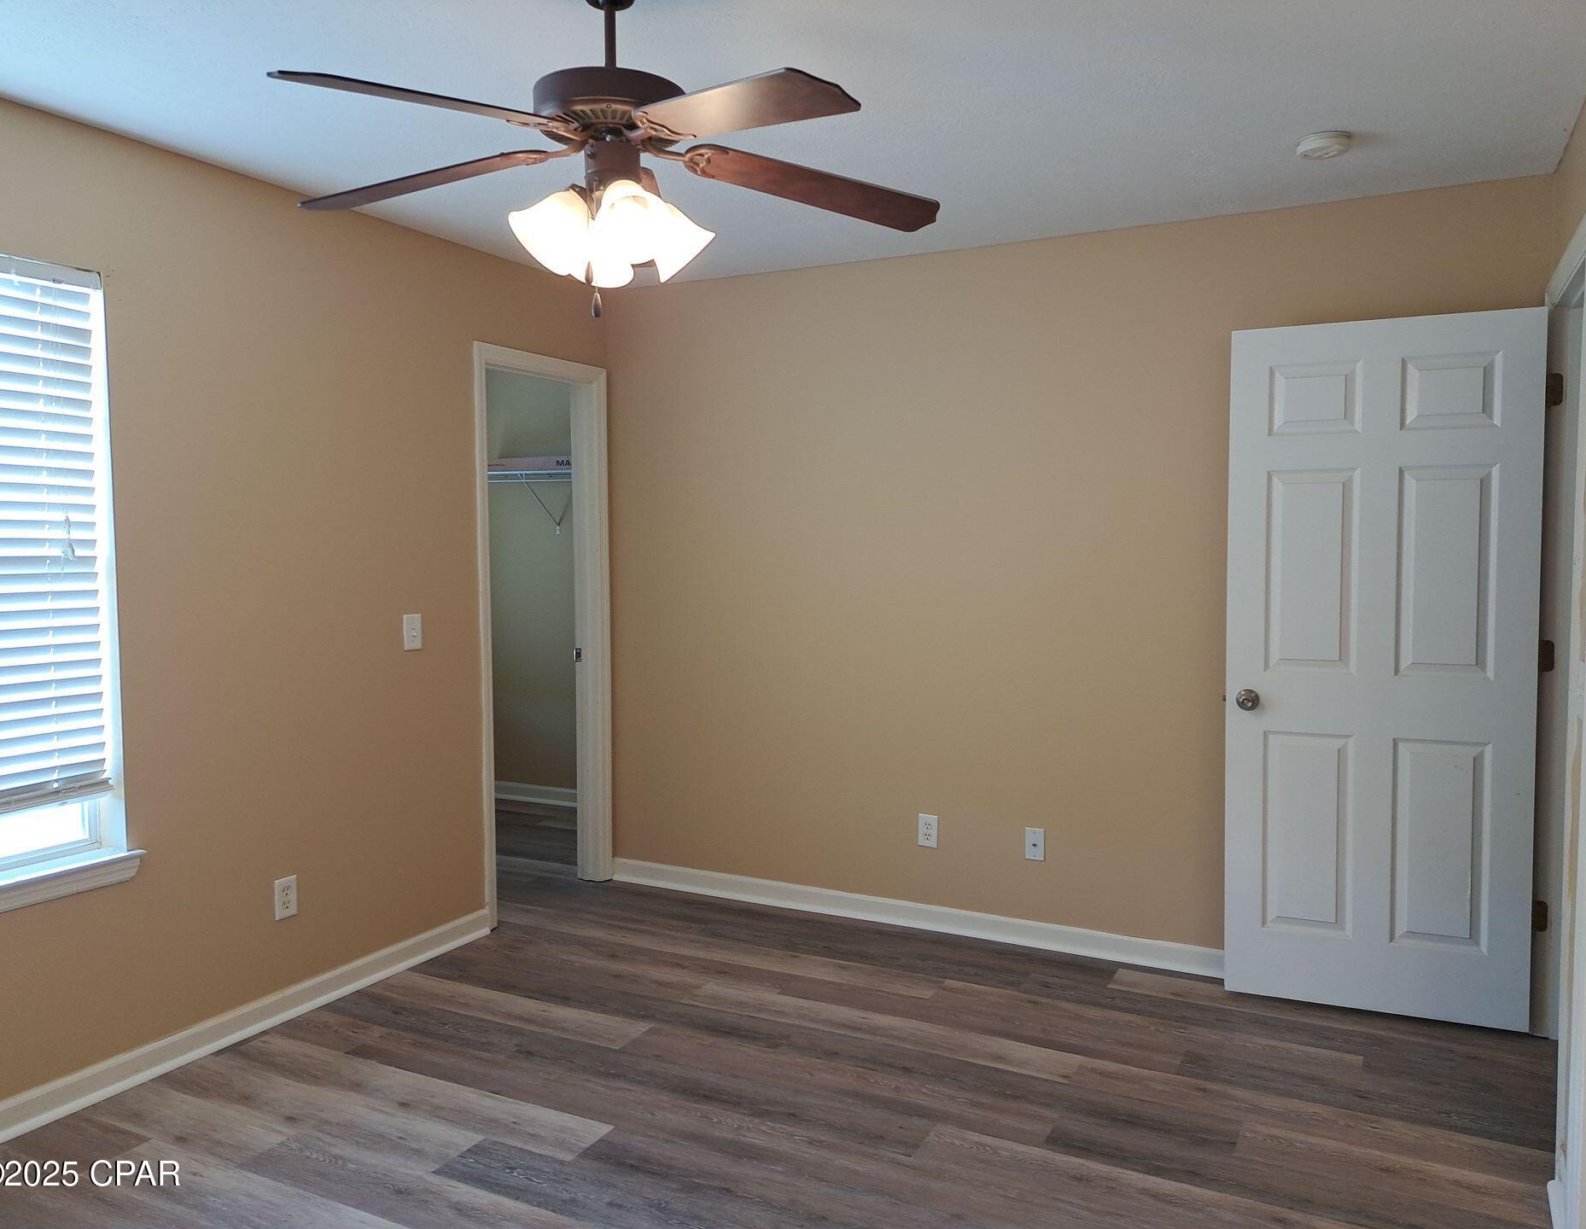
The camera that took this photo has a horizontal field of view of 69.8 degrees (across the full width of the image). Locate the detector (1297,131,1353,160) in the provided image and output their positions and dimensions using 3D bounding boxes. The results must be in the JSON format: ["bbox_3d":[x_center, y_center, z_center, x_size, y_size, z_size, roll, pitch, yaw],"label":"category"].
[{"bbox_3d":[1.362,-1.197,2.914,0.130,0.038,0.130,1,4,28],"label":"detector"}]

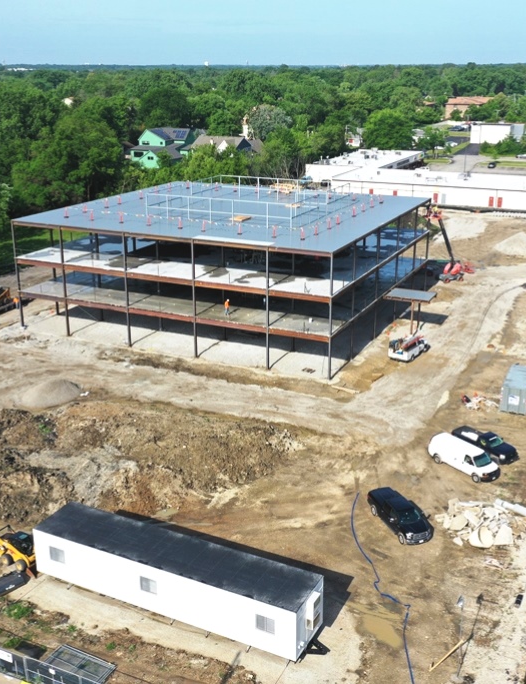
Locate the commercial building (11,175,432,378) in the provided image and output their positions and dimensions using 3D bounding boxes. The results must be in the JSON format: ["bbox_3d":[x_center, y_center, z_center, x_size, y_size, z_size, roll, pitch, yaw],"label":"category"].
[{"bbox_3d":[-3.358,-11.929,103.588,40.726,15.900,36.912,9,21,24],"label":"commercial building"}]

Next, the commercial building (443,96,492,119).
[{"bbox_3d":[102.960,-116.537,398.219,20.500,9.600,15.000,7,21,21],"label":"commercial building"}]

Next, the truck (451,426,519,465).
[{"bbox_3d":[18.460,8.575,66.338,1.970,1.780,5.500,-16,25,-38],"label":"truck"}]

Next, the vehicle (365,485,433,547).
[{"bbox_3d":[9.629,12.093,56.157,2.050,1.930,6.000,-7,21,-20],"label":"vehicle"}]

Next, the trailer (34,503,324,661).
[{"bbox_3d":[-5.324,14.141,48.338,18.500,3.400,3.600,9,22,25],"label":"trailer"}]

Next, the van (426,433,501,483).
[{"bbox_3d":[16.281,9.260,64.049,2.020,2.100,6.000,-14,24,-34],"label":"van"}]

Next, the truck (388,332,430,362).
[{"bbox_3d":[16.516,0.401,89.281,2.150,2.000,5.600,12,23,32],"label":"truck"}]

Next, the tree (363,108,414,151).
[{"bbox_3d":[40.079,-67.452,255.539,15.800,15.200,15.800,9,21,24],"label":"tree"}]

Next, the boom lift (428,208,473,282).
[{"bbox_3d":[27.204,-14.119,116.253,7.800,11.300,3.400,-16,25,-37],"label":"boom lift"}]

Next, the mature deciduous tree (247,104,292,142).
[{"bbox_3d":[2.169,-74.055,278.138,15.200,16.800,14.800,0,19,0],"label":"mature deciduous tree"}]

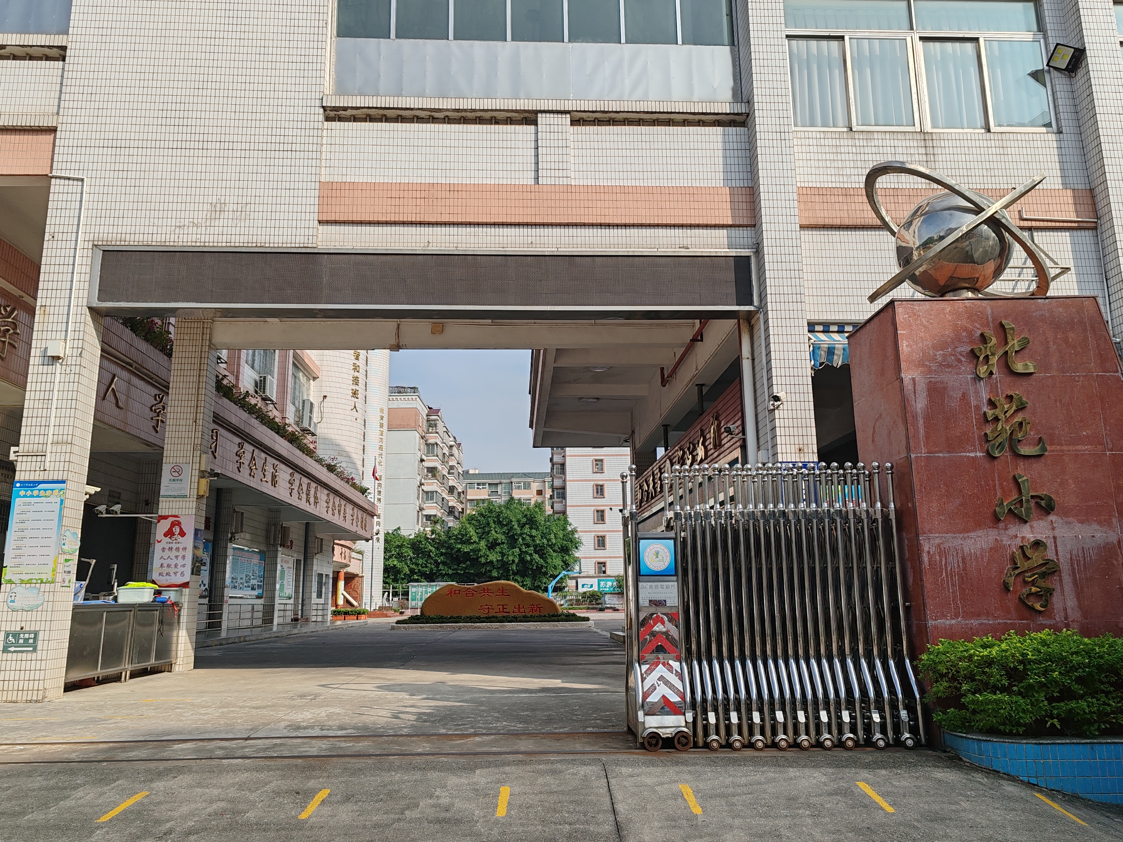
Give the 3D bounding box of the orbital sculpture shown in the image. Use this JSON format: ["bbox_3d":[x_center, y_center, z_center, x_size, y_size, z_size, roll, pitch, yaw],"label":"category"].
[{"bbox_3d":[3.181,-1.463,7.054,1.486,1.250,1.384,0,-12,-3],"label":"orbital sculpture"}]

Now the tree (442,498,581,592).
[{"bbox_3d":[-3.813,10.393,67.188,10.700,9.040,10.000,0,-12,-3],"label":"tree"}]

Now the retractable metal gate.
[{"bbox_3d":[1.450,1.314,6.406,1.947,1.978,0.799,0,-12,-3],"label":"retractable metal gate"}]

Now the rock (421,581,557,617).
[{"bbox_3d":[-2.775,6.967,33.998,5.400,1.480,1.300,0,-12,-3],"label":"rock"}]

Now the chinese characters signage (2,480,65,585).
[{"bbox_3d":[-5.996,1.259,9.954,0.574,1.163,0.020,0,-12,-3],"label":"chinese characters signage"}]

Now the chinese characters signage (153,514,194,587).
[{"bbox_3d":[-6.252,2.102,14.116,0.574,1.148,0.020,0,-12,-3],"label":"chinese characters signage"}]

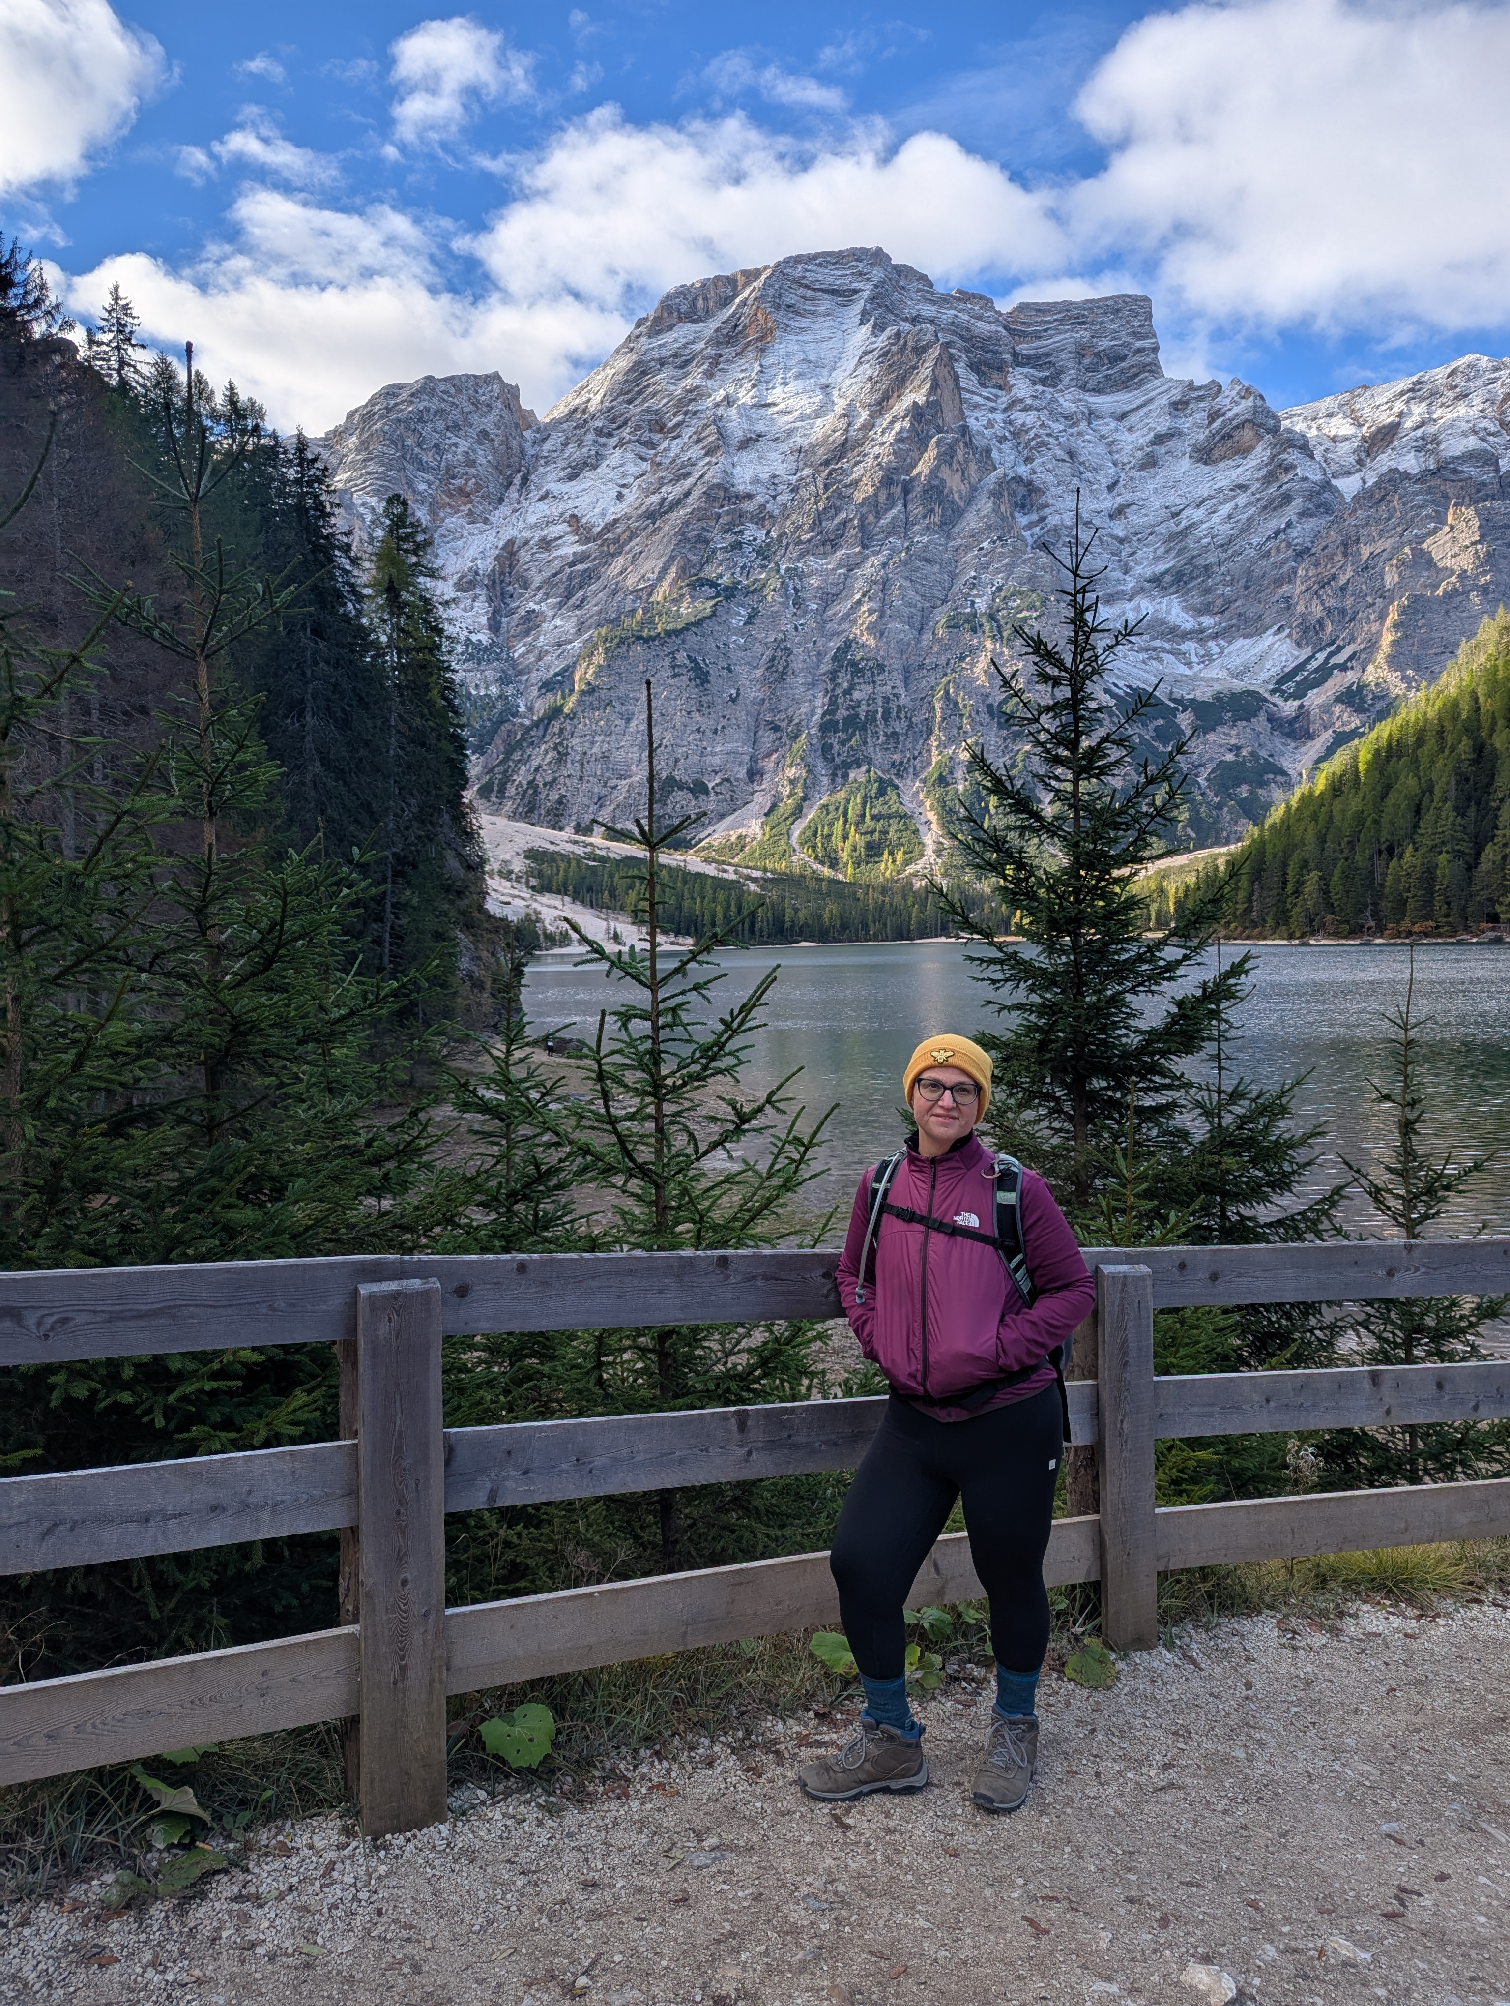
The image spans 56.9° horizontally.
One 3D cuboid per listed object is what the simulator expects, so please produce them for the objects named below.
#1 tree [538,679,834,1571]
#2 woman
[{"bbox_3d":[-0.246,0.424,4.600,1.100,2.980,1.100,0,3,0],"label":"tree"},{"bbox_3d":[0.420,0.865,3.005,0.570,1.590,0.500,1,3,23],"label":"woman"}]

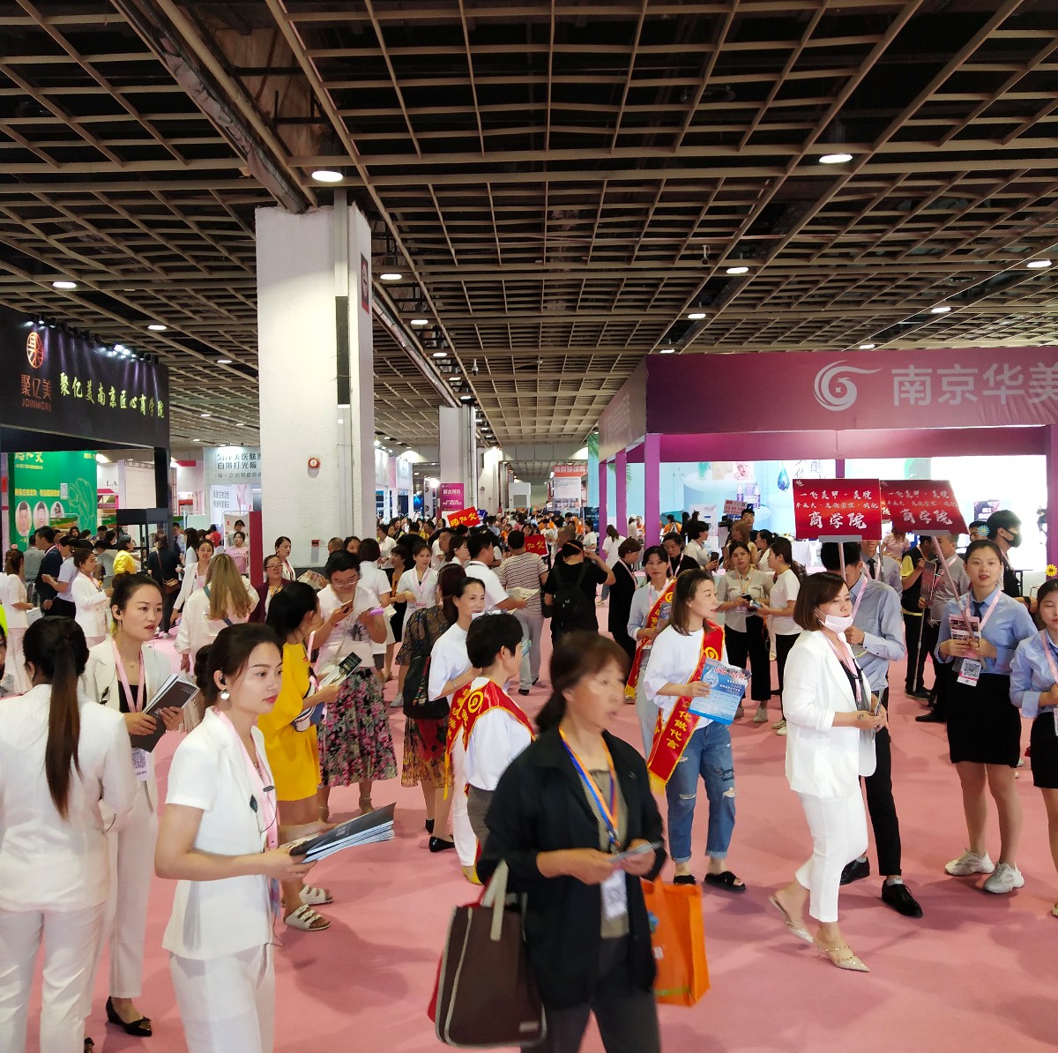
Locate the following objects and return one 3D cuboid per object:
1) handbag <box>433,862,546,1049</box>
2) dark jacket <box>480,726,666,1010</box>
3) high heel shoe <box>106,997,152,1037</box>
[{"bbox_3d":[-0.100,1.105,3.180,0.265,0.455,0.120,-1,1,-15],"label":"handbag"},{"bbox_3d":[0.115,0.870,3.140,0.450,0.700,0.330,-1,1,-25],"label":"dark jacket"},{"bbox_3d":[-1.499,1.832,4.580,0.085,0.100,0.240,-2,1,-44],"label":"high heel shoe"}]

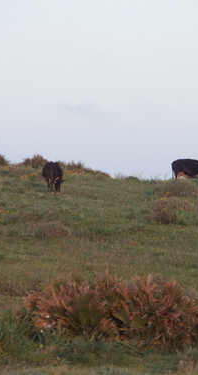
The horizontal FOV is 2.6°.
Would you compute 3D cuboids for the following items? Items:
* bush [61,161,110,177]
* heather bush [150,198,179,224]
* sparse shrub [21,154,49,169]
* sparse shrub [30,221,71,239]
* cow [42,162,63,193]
[{"bbox_3d":[-0.556,-0.782,182.000,1.917,0.613,1.630,0,-1,0],"label":"bush"},{"bbox_3d":[1.808,0.662,122.000,0.718,0.718,0.682,0,-1,0],"label":"heather bush"},{"bbox_3d":[-2.919,-1.159,197.000,1.248,0.605,1.100,0,-2,0],"label":"sparse shrub"},{"bbox_3d":[-1.339,1.159,122.000,1.125,0.462,0.956,0,-1,0],"label":"sparse shrub"},{"bbox_3d":[-1.799,-0.387,171.000,0.750,1.180,2.050,0,-2,10],"label":"cow"}]

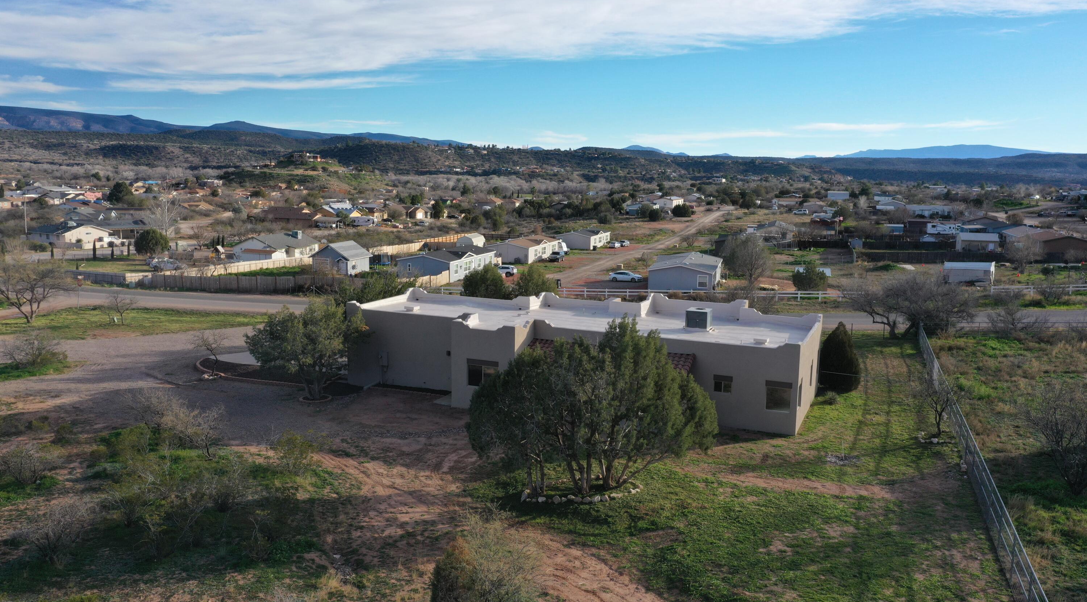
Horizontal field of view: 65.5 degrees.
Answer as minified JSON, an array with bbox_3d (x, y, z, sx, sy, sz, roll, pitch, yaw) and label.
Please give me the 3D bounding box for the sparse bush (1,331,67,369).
[{"bbox_3d":[-35.051,3.150,57.993,3.829,2.263,3.446,-5,10,-31],"label":"sparse bush"}]

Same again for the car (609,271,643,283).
[{"bbox_3d":[11.219,-3.457,115.011,4.750,1.470,1.830,2,9,12],"label":"car"}]

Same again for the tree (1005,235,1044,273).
[{"bbox_3d":[80.627,-7.894,141.155,5.433,6.332,5.162,5,10,29],"label":"tree"}]

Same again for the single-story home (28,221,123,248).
[{"bbox_3d":[-110.565,-15.952,199.522,15.500,4.500,12.200,7,11,35],"label":"single-story home"}]

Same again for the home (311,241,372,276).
[{"bbox_3d":[-31.081,-6.598,130.405,6.600,4.400,6.700,4,9,19],"label":"home"}]

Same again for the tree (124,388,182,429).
[{"bbox_3d":[-19.391,5.278,41.822,2.625,2.041,2.363,-4,10,-25],"label":"tree"}]

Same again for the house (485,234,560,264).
[{"bbox_3d":[-3.375,-9.971,161.727,8.300,3.750,17.200,4,10,21],"label":"house"}]

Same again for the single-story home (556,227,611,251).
[{"bbox_3d":[8.856,-13.907,185.983,7.930,3.720,16.400,4,10,20],"label":"single-story home"}]

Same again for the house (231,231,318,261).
[{"bbox_3d":[-48.661,-9.926,154.712,9.200,4.800,13.500,3,9,19],"label":"house"}]

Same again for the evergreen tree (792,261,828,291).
[{"bbox_3d":[35.477,-3.460,112.151,4.628,3.689,4.396,3,9,17],"label":"evergreen tree"}]

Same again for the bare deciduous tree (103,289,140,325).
[{"bbox_3d":[-38.214,0.541,76.325,2.949,3.110,2.507,-4,10,-27],"label":"bare deciduous tree"}]

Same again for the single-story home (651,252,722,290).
[{"bbox_3d":[19.198,-3.940,113.024,8.080,3.600,16.620,3,9,17],"label":"single-story home"}]

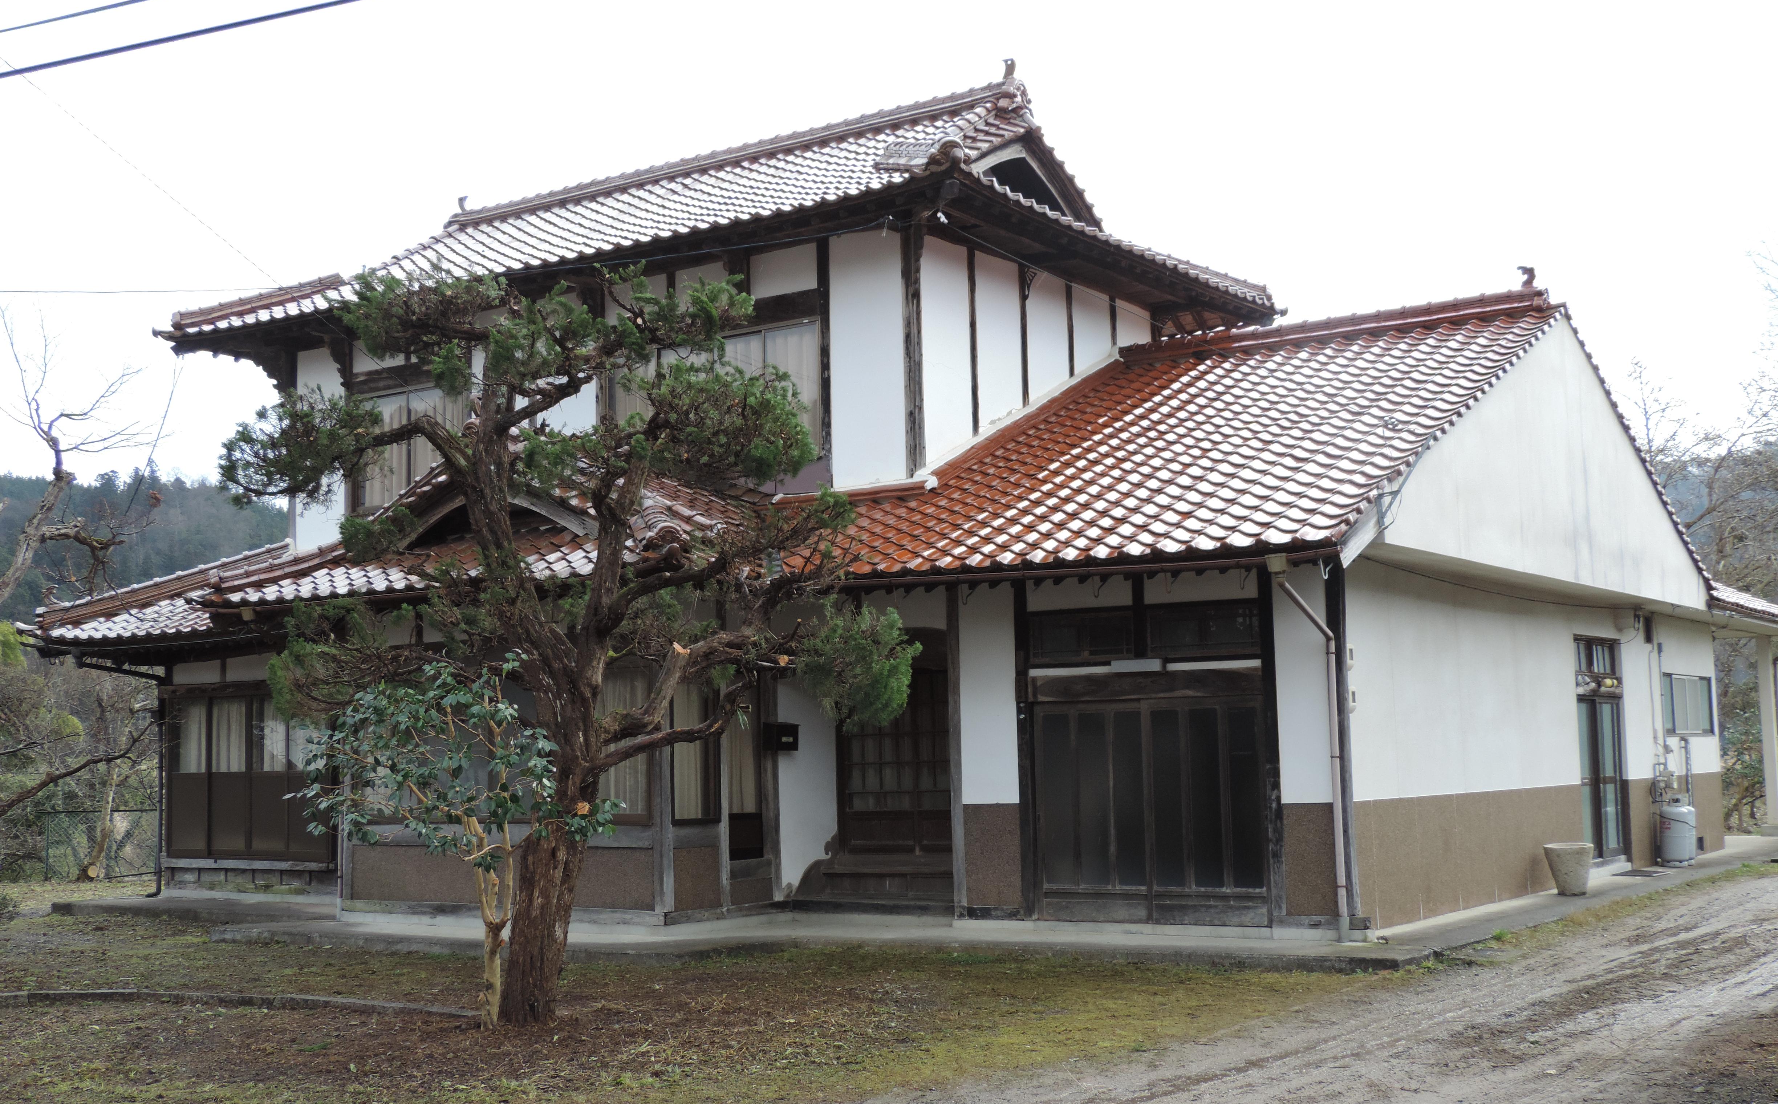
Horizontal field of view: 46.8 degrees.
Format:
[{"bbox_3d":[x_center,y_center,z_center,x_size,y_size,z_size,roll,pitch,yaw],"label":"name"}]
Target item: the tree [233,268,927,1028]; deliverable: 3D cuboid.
[{"bbox_3d":[-1.904,0.511,12.523,4.133,4.565,3.600,0,-6,-10],"label":"tree"}]

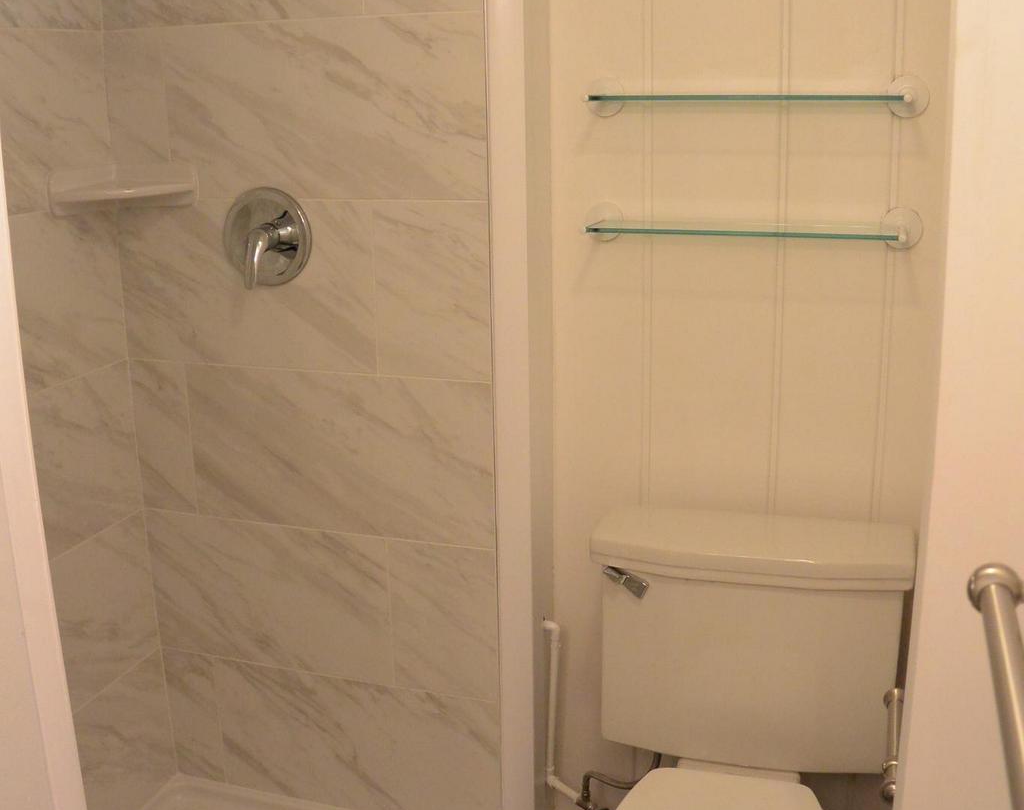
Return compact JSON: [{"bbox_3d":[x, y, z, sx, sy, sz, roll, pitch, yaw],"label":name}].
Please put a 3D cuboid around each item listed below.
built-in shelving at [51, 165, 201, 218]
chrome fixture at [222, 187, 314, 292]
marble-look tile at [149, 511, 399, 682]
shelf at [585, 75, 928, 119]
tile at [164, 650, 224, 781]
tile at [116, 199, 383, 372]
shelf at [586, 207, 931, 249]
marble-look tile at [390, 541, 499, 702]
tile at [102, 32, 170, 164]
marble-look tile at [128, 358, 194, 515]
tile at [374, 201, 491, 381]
[{"bbox_3d":[-0.705,-0.388,2.066,0.255,0.080,0.165,-8,15,-25],"label":"built-in shelving"},{"bbox_3d":[-0.452,-0.292,2.044,0.178,0.182,0.080,4,15,18],"label":"chrome fixture"},{"bbox_3d":[-0.480,0.374,2.270,0.530,0.305,0.012,4,15,18],"label":"marble-look tile"},{"bbox_3d":[0.391,-0.500,1.873,0.550,0.070,0.125,4,15,18],"label":"shelf"},{"bbox_3d":[-0.659,0.648,2.406,0.126,0.300,0.012,4,15,18],"label":"tile"},{"bbox_3d":[-0.492,-0.224,2.120,0.530,0.305,0.012,4,15,18],"label":"tile"},{"bbox_3d":[0.382,-0.290,1.898,0.560,0.065,0.140,4,15,18],"label":"shelf"},{"bbox_3d":[-0.126,0.400,2.132,0.213,0.303,0.010,4,15,18],"label":"marble-look tile"},{"bbox_3d":[-0.681,-0.530,2.111,0.130,0.305,0.012,4,15,18],"label":"tile"},{"bbox_3d":[-0.677,0.059,2.239,0.127,0.303,0.010,4,15,18],"label":"marble-look tile"},{"bbox_3d":[-0.137,-0.196,1.985,0.213,0.303,0.010,4,15,18],"label":"tile"}]

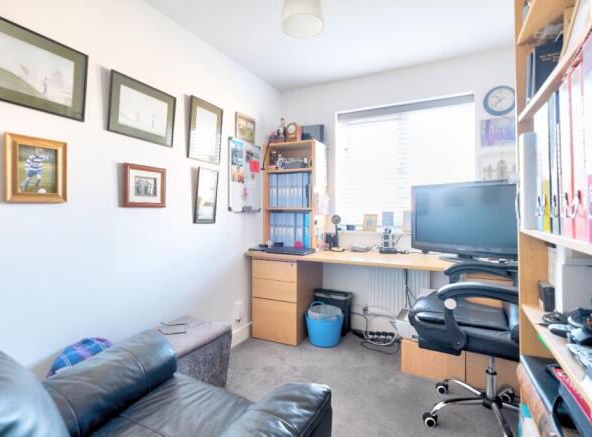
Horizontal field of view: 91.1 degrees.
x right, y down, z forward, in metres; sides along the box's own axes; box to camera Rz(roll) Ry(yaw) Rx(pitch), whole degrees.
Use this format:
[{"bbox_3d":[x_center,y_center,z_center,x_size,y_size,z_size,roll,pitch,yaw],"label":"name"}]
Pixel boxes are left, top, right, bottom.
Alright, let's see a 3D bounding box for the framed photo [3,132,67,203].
[{"bbox_3d":[-1.098,-0.202,1.233,0.035,0.270,0.207,5,4,27],"label":"framed photo"}]

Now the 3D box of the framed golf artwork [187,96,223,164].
[{"bbox_3d":[-0.647,-0.614,2.078,0.025,0.406,0.306,7,4,27],"label":"framed golf artwork"}]

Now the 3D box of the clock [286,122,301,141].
[{"bbox_3d":[-0.021,-0.796,2.754,0.108,0.185,0.080,1,2,26],"label":"clock"}]

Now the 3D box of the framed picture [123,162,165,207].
[{"bbox_3d":[-0.871,-0.181,1.688,0.030,0.237,0.251,2,3,27],"label":"framed picture"}]

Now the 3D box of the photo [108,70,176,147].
[{"bbox_3d":[-0.866,-0.604,1.660,0.025,0.309,0.396,6,4,27],"label":"photo"}]

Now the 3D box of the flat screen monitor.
[{"bbox_3d":[1.260,0.026,2.160,0.750,0.570,0.210,1,2,36],"label":"flat screen monitor"}]

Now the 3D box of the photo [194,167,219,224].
[{"bbox_3d":[-0.648,-0.158,2.099,0.025,0.388,0.197,5,3,27],"label":"photo"}]

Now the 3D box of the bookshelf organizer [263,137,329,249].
[{"bbox_3d":[0.002,-0.216,2.826,0.535,0.975,0.330,1,2,26],"label":"bookshelf organizer"}]

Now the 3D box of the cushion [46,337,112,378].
[{"bbox_3d":[-0.884,0.621,1.254,0.340,0.130,0.350,17,10,25],"label":"cushion"}]

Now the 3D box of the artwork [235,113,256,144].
[{"bbox_3d":[-0.442,-0.768,2.509,0.025,0.218,0.284,3,4,27],"label":"artwork"}]

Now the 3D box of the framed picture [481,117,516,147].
[{"bbox_3d":[1.591,-0.661,2.230,0.280,0.205,0.020,1,2,26],"label":"framed picture"}]

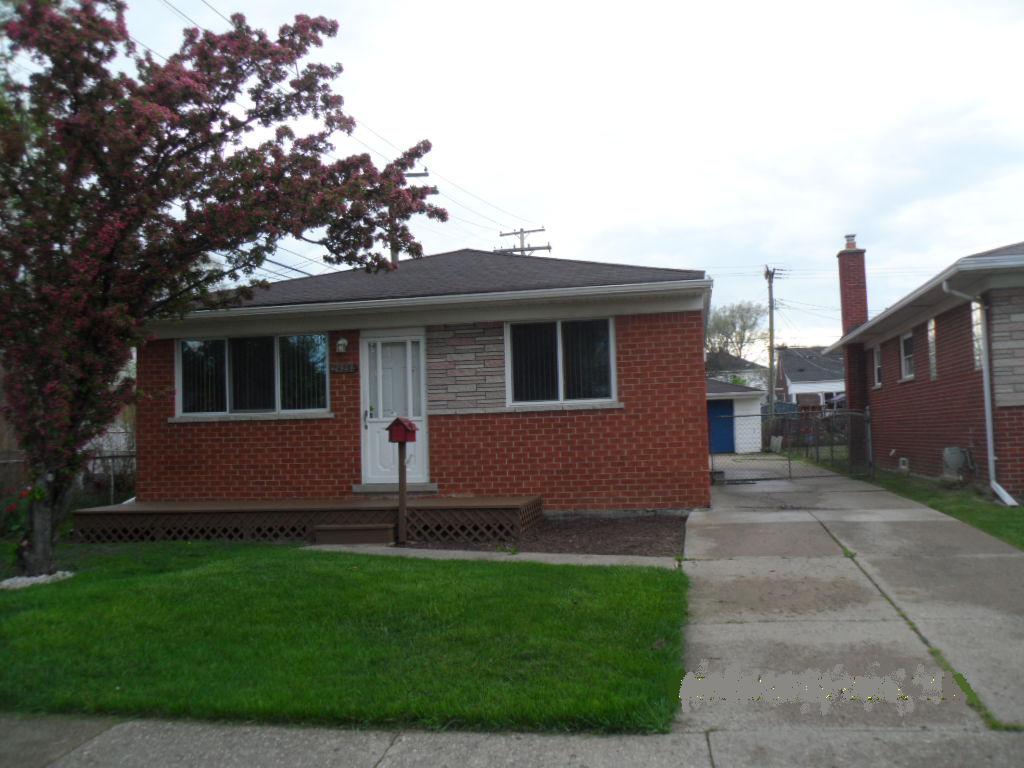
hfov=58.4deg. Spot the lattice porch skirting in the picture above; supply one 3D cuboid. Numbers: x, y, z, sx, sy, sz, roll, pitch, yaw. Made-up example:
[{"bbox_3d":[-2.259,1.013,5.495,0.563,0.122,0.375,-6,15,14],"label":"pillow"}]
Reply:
[{"bbox_3d":[-2.654,1.784,12.053,5.967,0.410,1.370,-2,-2,12],"label":"lattice porch skirting"}]

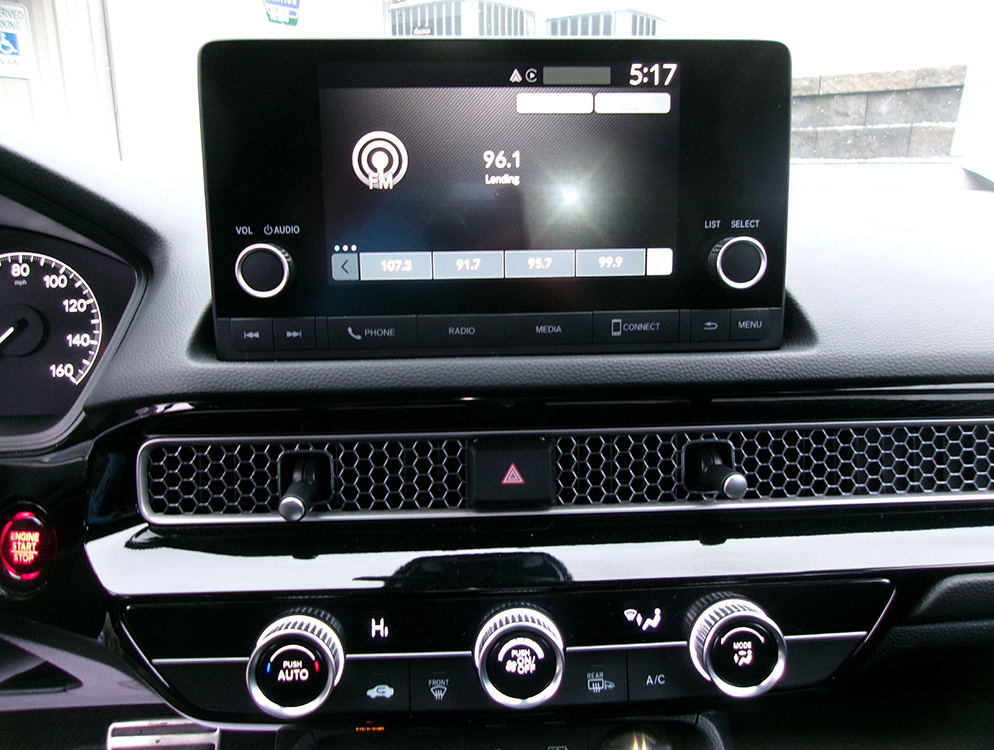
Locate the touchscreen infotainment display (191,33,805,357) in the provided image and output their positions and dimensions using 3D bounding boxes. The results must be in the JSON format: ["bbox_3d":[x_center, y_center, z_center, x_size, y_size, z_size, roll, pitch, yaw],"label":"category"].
[{"bbox_3d":[0.002,-0.076,0.345,0.251,0.134,0.038,-1,7,-3],"label":"touchscreen infotainment display"}]

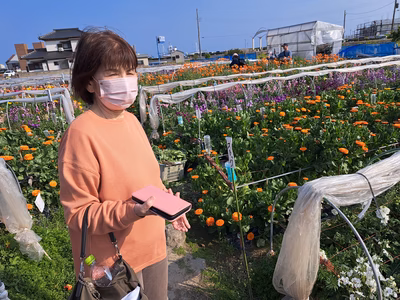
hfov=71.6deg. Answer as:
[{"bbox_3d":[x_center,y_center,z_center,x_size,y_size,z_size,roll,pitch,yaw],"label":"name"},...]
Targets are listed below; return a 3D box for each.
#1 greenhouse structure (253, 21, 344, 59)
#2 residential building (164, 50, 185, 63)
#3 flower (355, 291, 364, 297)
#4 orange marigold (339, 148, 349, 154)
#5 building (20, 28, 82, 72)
[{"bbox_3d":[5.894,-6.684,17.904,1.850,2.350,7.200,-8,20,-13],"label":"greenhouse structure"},{"bbox_3d":[-6.840,-24.619,73.698,5.300,3.400,5.500,-3,19,0],"label":"residential building"},{"bbox_3d":[0.703,0.633,1.220,0.045,0.020,0.045,27,-2,37],"label":"flower"},{"bbox_3d":[1.216,0.009,2.350,0.075,0.030,0.075,27,26,25],"label":"orange marigold"},{"bbox_3d":[-27.617,-20.133,55.338,12.000,7.900,8.500,-3,19,0],"label":"building"}]

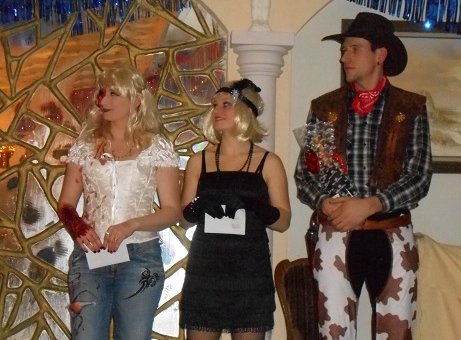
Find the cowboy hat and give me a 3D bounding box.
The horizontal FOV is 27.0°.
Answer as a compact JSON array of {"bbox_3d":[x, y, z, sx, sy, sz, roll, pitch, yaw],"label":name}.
[{"bbox_3d":[0.535,-0.493,3.770,0.360,0.180,0.310,21,-11,-30],"label":"cowboy hat"}]

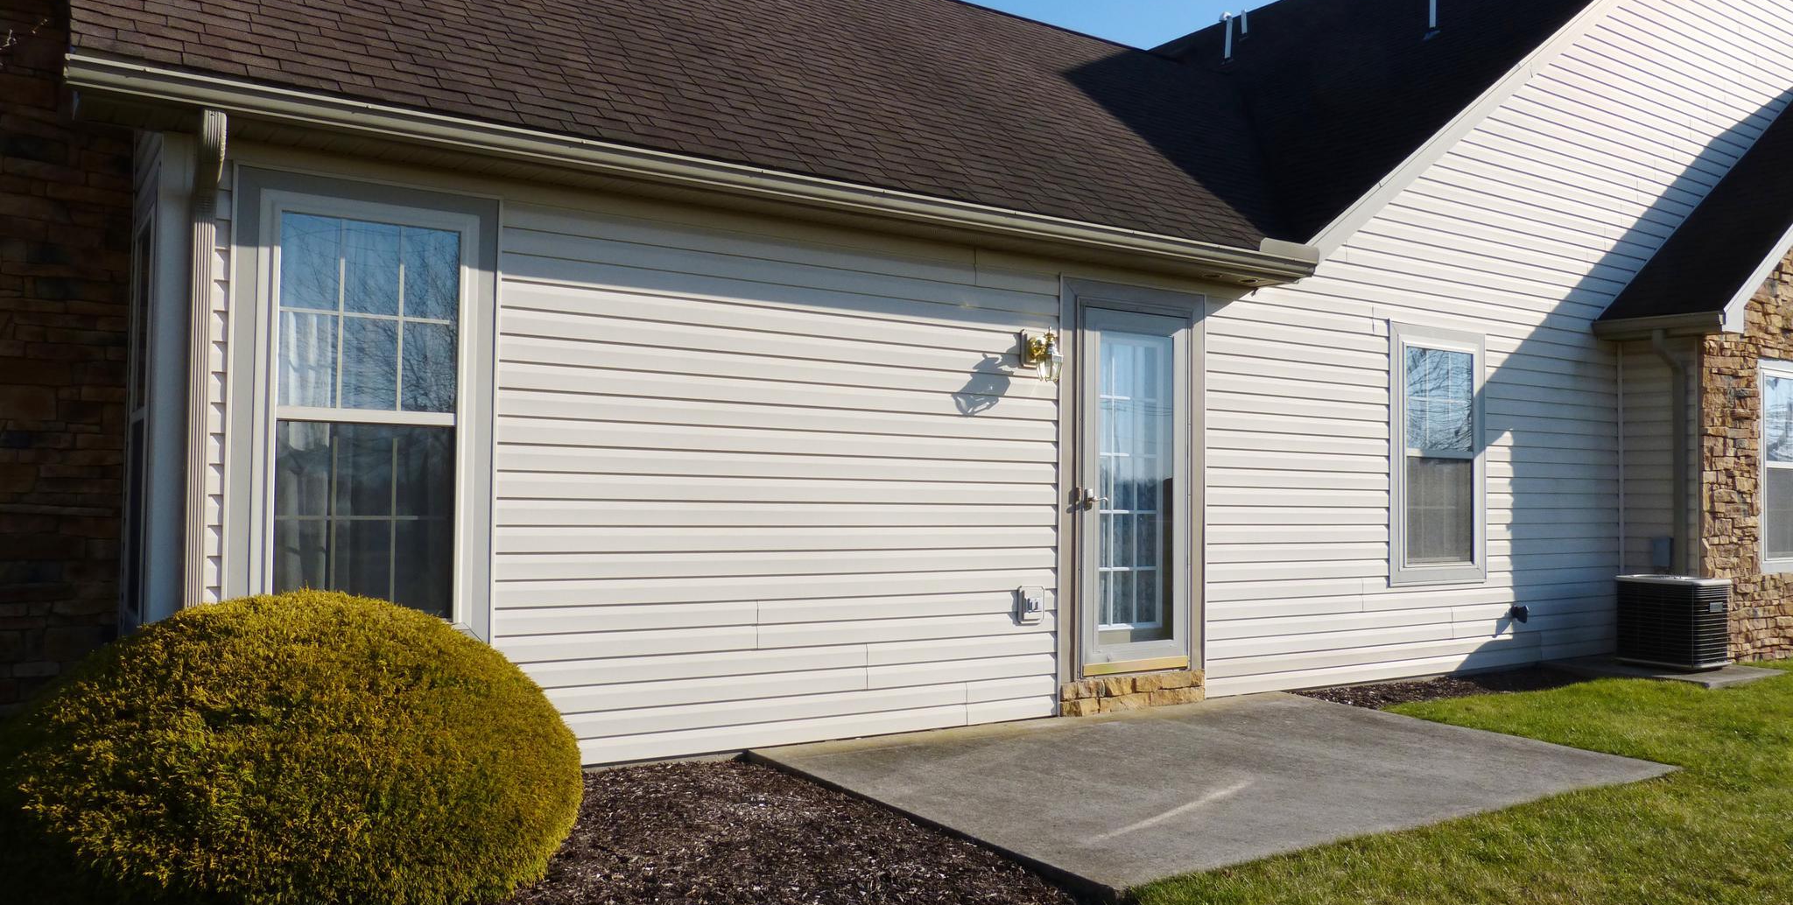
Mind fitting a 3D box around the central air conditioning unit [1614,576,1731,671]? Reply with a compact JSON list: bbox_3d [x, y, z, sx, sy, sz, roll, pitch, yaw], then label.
[{"bbox_3d":[5.695,1.250,9.495,0.545,0.614,0.545,2,-2,-33],"label":"central air conditioning unit"}]

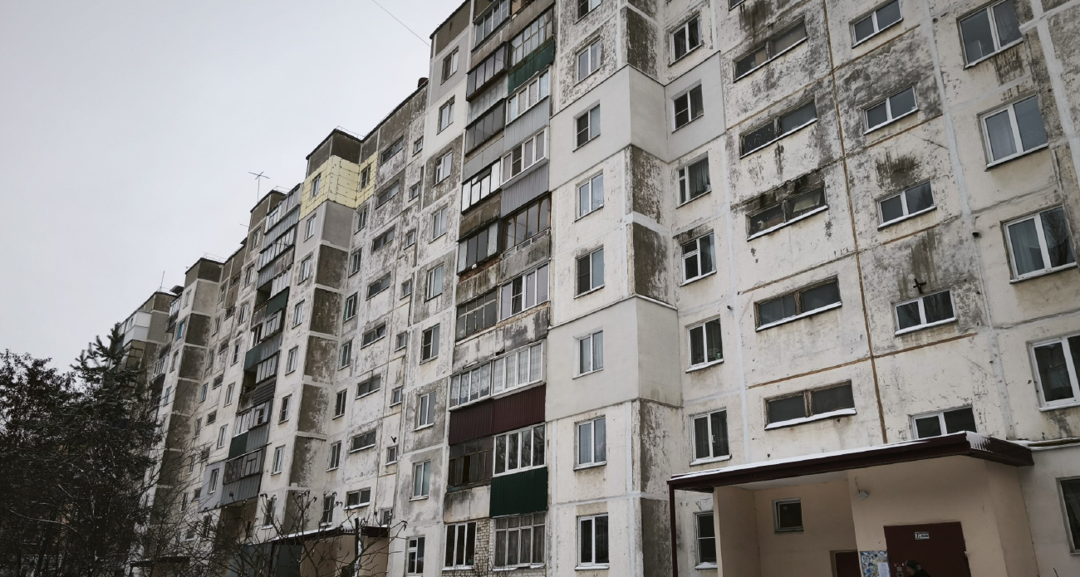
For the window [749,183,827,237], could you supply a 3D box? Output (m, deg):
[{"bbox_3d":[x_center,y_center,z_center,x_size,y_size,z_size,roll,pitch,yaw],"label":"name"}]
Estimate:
[{"bbox_3d":[7.221,-2.239,21.064,0.200,0.856,2.624,17,-26,-37],"label":"window"}]

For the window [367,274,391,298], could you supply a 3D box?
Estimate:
[{"bbox_3d":[-9.239,-0.131,41.168,0.150,0.760,2.570,17,-25,-38],"label":"window"}]

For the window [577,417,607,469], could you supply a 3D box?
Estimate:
[{"bbox_3d":[1.540,4.596,21.476,0.150,1.360,1.270,18,-27,-36],"label":"window"}]

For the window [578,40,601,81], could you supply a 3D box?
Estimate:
[{"bbox_3d":[1.816,-8.380,26.396,0.150,1.360,1.270,18,-27,-36],"label":"window"}]

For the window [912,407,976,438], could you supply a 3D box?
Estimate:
[{"bbox_3d":[9.347,3.247,16.603,0.180,0.824,1.431,17,-25,-36],"label":"window"}]

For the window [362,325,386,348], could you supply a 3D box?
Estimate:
[{"bbox_3d":[-9.118,2.562,39.445,0.200,0.856,2.523,17,-26,-37],"label":"window"}]

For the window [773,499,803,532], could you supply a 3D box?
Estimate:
[{"bbox_3d":[6.518,5.968,18.865,0.200,0.816,0.826,17,-26,-37],"label":"window"}]

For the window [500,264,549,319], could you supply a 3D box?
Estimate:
[{"bbox_3d":[-0.601,0.182,27.372,0.180,1.523,3.081,17,-25,-36],"label":"window"}]

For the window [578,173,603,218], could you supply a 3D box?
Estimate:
[{"bbox_3d":[1.717,-3.179,24.528,0.150,1.340,1.280,17,-26,-35],"label":"window"}]

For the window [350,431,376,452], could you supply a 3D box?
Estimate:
[{"bbox_3d":[-9.257,8.079,37.757,0.180,0.779,2.846,17,-25,-36],"label":"window"}]

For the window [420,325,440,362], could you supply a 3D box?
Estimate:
[{"bbox_3d":[-4.726,2.409,30.959,0.200,1.483,1.336,17,-26,-37],"label":"window"}]

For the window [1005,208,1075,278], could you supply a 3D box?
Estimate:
[{"bbox_3d":[11.244,-1.015,16.194,0.150,1.370,1.230,17,-25,-38],"label":"window"}]

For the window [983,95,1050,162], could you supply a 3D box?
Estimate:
[{"bbox_3d":[11.134,-3.709,16.835,0.180,1.386,1.333,17,-25,-36],"label":"window"}]

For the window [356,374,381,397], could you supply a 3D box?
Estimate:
[{"bbox_3d":[-8.877,5.033,37.131,0.150,0.780,2.550,17,-26,-35],"label":"window"}]

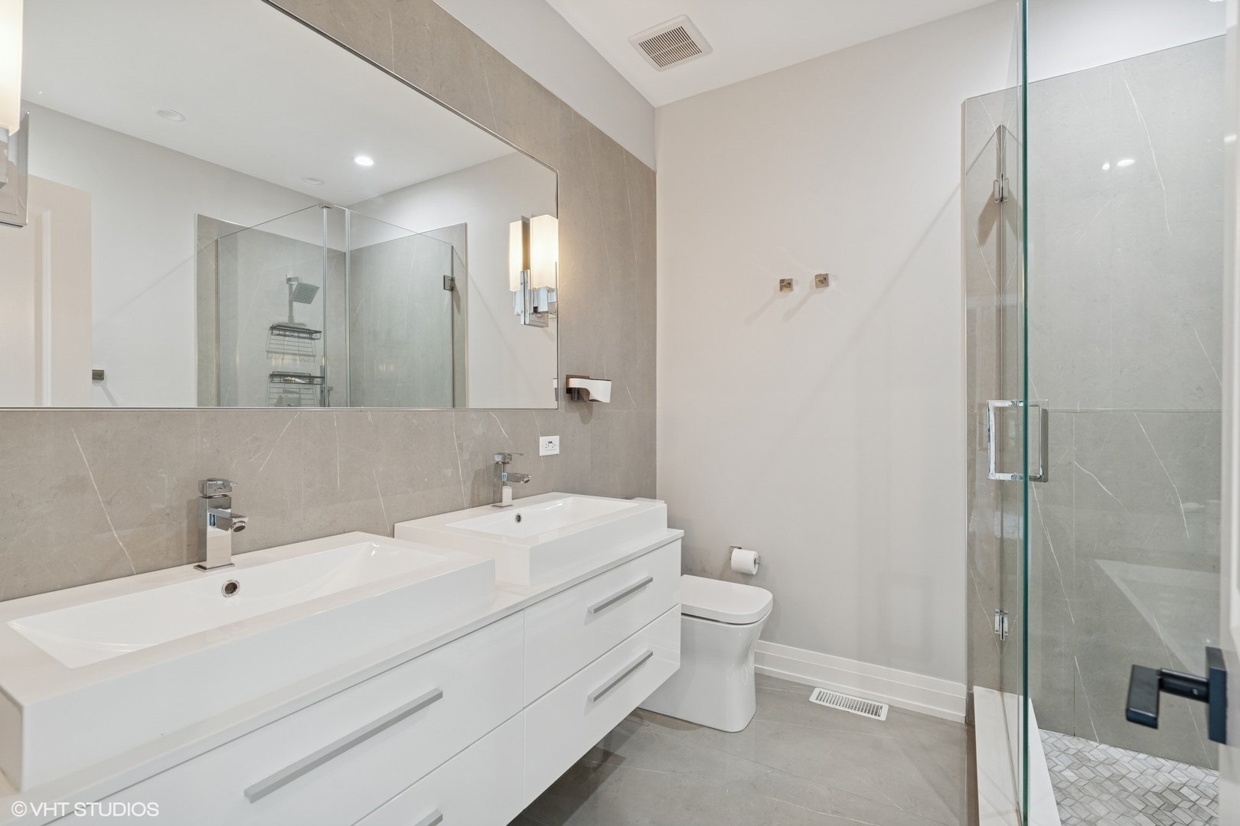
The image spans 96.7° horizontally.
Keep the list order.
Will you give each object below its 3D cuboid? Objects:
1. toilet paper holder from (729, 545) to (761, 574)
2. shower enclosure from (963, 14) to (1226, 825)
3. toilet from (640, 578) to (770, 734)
[{"bbox_3d":[0.559,0.673,2.500,0.165,0.102,0.120,0,0,32],"label":"toilet paper holder"},{"bbox_3d":[1.633,0.060,1.358,1.270,2.260,0.927,0,0,32],"label":"shower enclosure"},{"bbox_3d":[0.283,0.803,2.301,0.670,0.775,0.355,0,0,32],"label":"toilet"}]

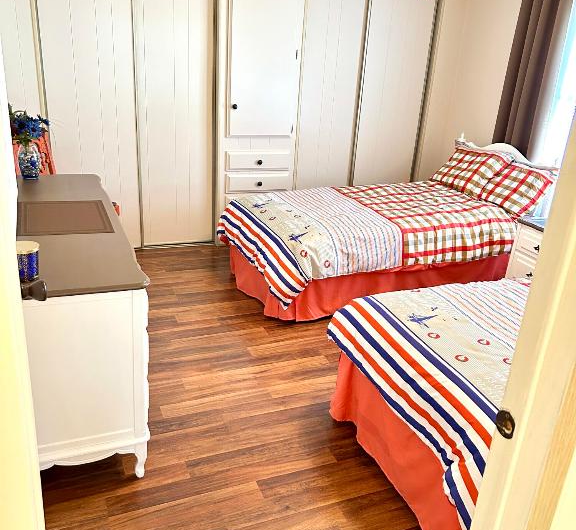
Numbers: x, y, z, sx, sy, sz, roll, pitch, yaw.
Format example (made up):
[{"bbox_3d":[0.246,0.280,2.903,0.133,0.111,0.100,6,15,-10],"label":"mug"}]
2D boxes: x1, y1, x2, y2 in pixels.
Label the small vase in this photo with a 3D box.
[{"bbox_3d":[-1.274,-0.514,2.846,0.105,0.162,0.105,-7,24,-25],"label":"small vase"}]

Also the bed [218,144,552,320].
[{"bbox_3d":[0.682,-0.338,3.845,2.124,0.816,1.066,-7,24,-25],"label":"bed"}]

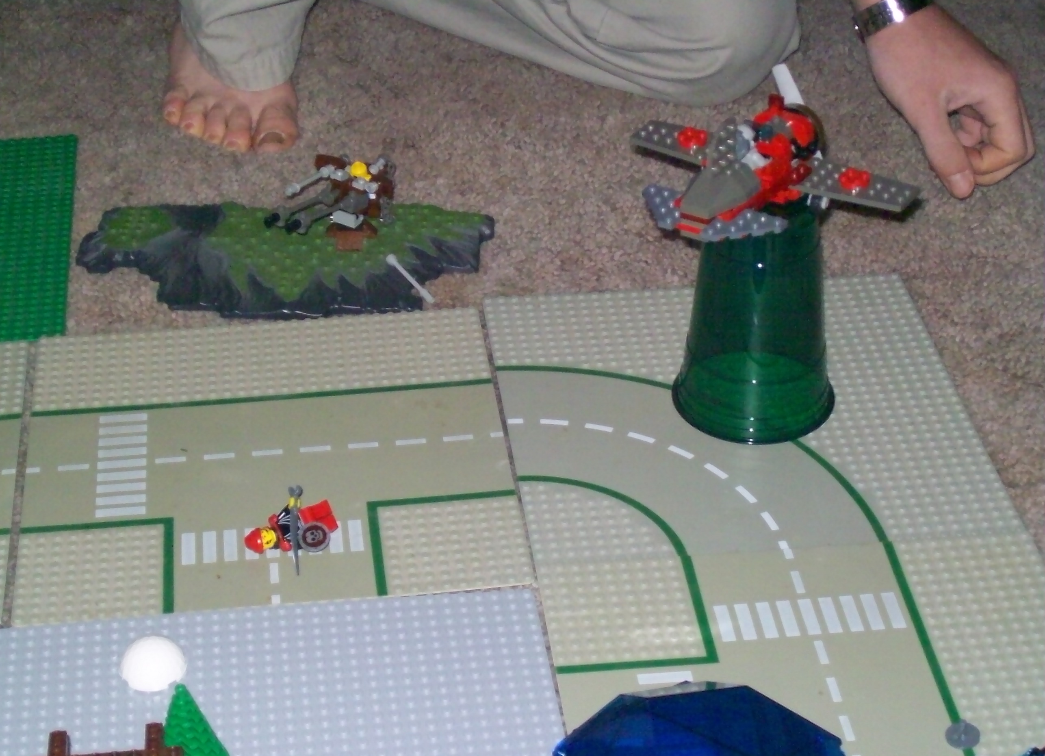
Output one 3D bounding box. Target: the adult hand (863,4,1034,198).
[{"bbox_3d":[0.284,-0.181,1.389,0.080,0.090,0.130,-12,36,-17],"label":"adult hand"}]

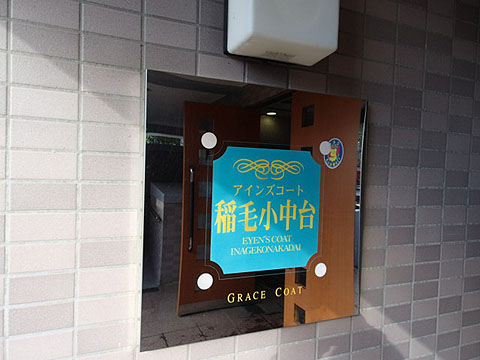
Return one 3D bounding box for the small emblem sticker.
[{"bbox_3d":[0.208,-0.059,0.769,0.053,0.069,0.004,1,2,-23],"label":"small emblem sticker"}]

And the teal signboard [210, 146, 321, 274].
[{"bbox_3d":[0.060,0.061,0.709,0.248,0.248,0.010,1,2,-23],"label":"teal signboard"}]

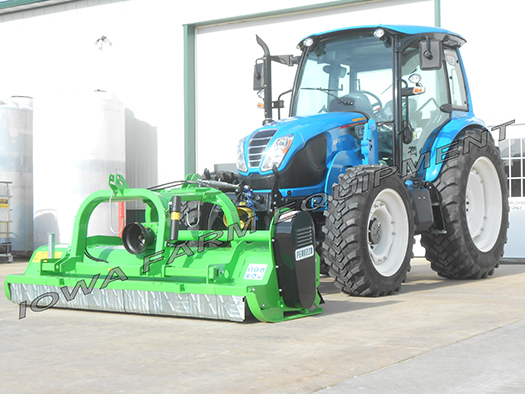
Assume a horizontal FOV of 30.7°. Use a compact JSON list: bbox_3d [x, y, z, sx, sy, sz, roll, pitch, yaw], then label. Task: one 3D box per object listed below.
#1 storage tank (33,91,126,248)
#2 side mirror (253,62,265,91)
[{"bbox_3d":[-3.351,-0.440,17.500,1.670,3.020,1.670,-1,-1,0],"label":"storage tank"},{"bbox_3d":[-0.027,-1.306,10.400,0.080,0.280,0.210,1,-2,-42],"label":"side mirror"}]

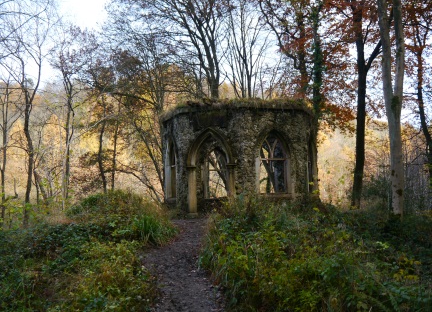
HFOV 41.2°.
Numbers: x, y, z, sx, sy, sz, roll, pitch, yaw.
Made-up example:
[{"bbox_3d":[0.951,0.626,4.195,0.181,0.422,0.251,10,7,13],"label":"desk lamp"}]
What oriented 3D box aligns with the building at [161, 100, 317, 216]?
[{"bbox_3d":[0.807,0.219,19.355,5.060,3.330,5.060,-4,-5,22],"label":"building"}]

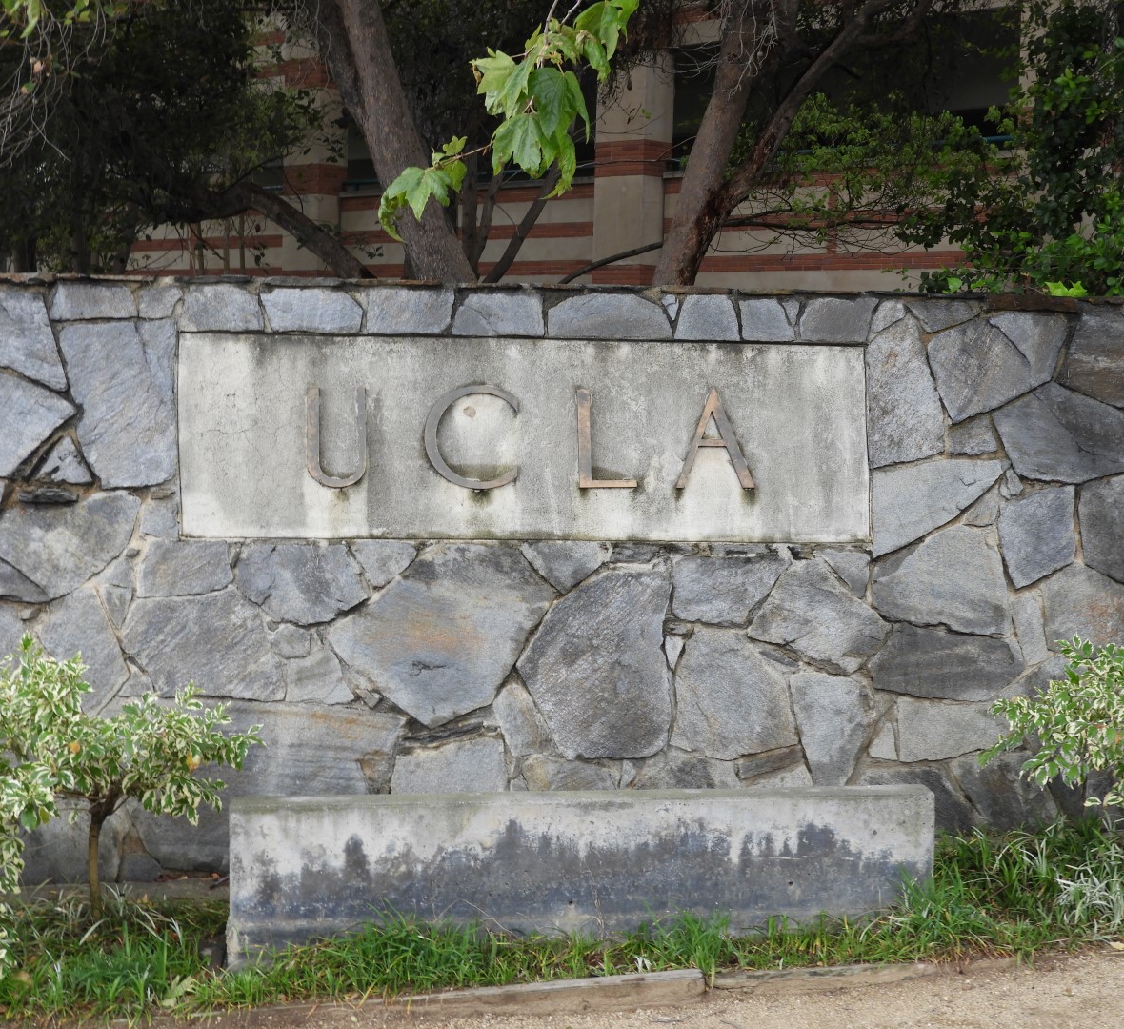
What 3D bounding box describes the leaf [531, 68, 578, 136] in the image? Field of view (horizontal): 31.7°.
[{"bbox_3d":[-0.017,-0.998,4.800,0.120,0.172,0.060,1,4,0],"label":"leaf"}]

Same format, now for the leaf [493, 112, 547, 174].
[{"bbox_3d":[-0.102,-0.897,4.800,0.130,0.155,0.060,1,4,0],"label":"leaf"}]

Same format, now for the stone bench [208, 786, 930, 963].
[{"bbox_3d":[0.049,0.952,5.249,1.840,0.440,0.200,1,4,-8],"label":"stone bench"}]

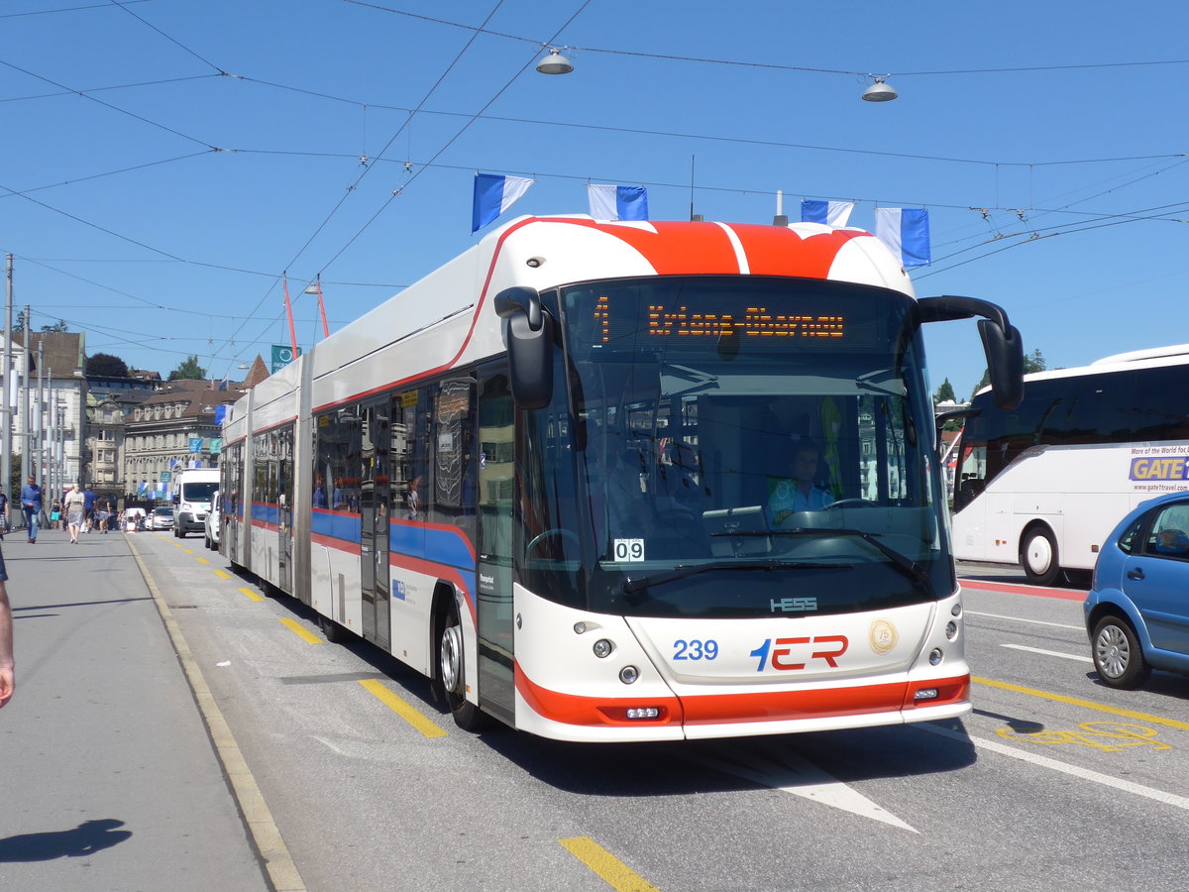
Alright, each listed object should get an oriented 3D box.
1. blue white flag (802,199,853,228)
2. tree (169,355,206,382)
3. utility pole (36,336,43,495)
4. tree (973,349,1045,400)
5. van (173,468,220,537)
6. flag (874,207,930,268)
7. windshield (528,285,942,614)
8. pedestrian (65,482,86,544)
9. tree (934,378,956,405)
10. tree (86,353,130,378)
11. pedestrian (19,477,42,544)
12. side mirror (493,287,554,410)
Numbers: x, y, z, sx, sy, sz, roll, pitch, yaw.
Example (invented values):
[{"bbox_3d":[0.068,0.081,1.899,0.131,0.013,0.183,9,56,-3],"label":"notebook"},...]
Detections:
[{"bbox_3d":[3.611,-3.374,24.400,0.900,0.900,0.150,1,-2,-17],"label":"blue white flag"},{"bbox_3d":[-115.844,-20.177,450.000,10.700,12.000,10.700,0,-1,-17],"label":"tree"},{"bbox_3d":[-23.684,-0.487,67.500,0.260,7.970,0.260,0,-1,-17],"label":"utility pole"},{"bbox_3d":[91.857,-13.938,350.000,16.000,15.000,14.000,1,-2,-17],"label":"tree"},{"bbox_3d":[-14.360,2.110,58.250,2.050,2.520,5.700,1,-2,-17],"label":"van"},{"bbox_3d":[4.517,-3.063,23.200,0.860,0.870,0.160,0,-1,-17],"label":"flag"},{"bbox_3d":[0.861,-0.011,8.936,2.500,1.900,0.700,-1,-1,-17],"label":"windshield"},{"bbox_3d":[-13.979,1.826,42.500,0.560,1.650,0.400,0,-1,-17],"label":"pedestrian"},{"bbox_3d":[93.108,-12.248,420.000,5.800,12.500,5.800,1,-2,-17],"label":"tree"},{"bbox_3d":[-138.702,-20.460,450.000,12.000,12.000,12.000,0,-1,-17],"label":"tree"},{"bbox_3d":[-15.116,1.715,42.400,0.560,1.800,0.420,1,-2,-17],"label":"pedestrian"},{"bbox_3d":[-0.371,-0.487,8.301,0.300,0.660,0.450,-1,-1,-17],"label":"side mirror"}]

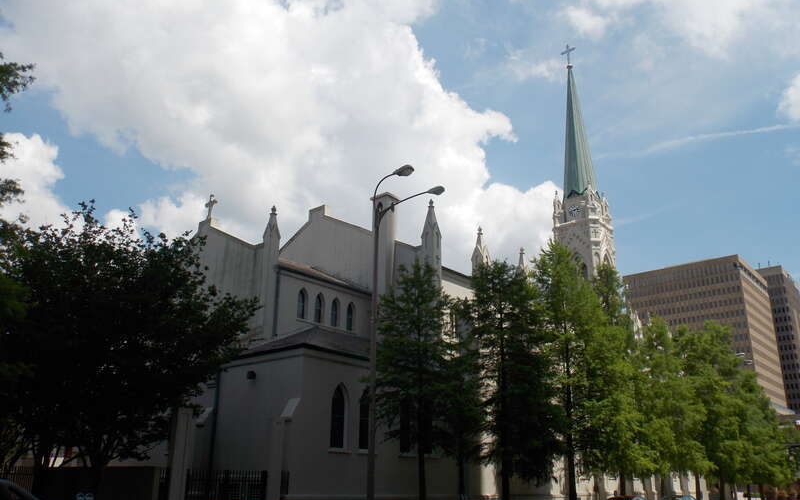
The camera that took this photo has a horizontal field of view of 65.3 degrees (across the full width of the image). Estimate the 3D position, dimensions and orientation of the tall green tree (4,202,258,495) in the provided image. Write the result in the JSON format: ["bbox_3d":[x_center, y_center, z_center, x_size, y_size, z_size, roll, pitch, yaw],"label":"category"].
[{"bbox_3d":[-7.347,3.138,17.039,6.900,9.674,6.900,0,-21,0],"label":"tall green tree"}]

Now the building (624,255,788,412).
[{"bbox_3d":[100.716,41.691,199.689,35.000,67.000,36.000,-17,-26,39],"label":"building"}]

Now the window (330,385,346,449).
[{"bbox_3d":[-2.645,7.152,26.885,0.250,2.668,0.939,-17,-27,38],"label":"window"}]

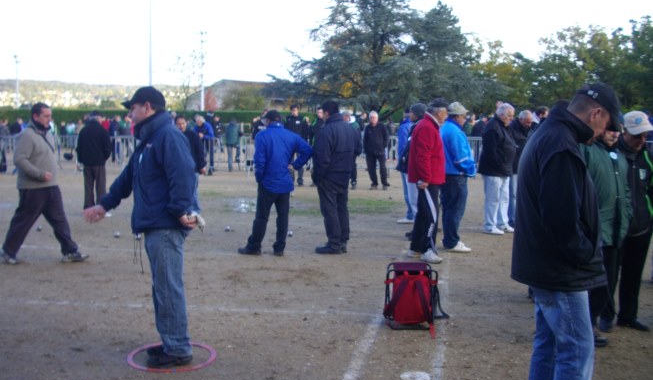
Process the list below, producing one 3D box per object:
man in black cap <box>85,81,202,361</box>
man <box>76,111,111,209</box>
[{"bbox_3d":[-1.164,0.206,4.387,0.760,1.740,0.570,-1,6,-16],"label":"man in black cap"},{"bbox_3d":[-3.608,-0.457,10.817,0.550,1.610,0.380,0,6,-7],"label":"man"}]

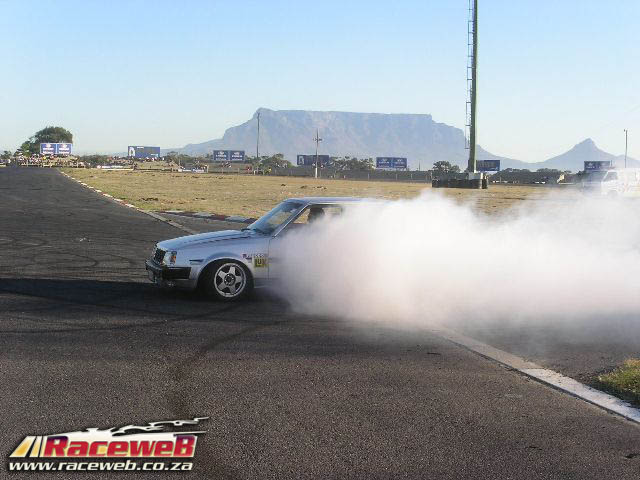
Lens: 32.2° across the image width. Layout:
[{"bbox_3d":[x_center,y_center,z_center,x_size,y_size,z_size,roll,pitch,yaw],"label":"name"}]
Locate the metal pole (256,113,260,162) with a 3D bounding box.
[{"bbox_3d":[-10.305,-16.225,185.343,0.300,10.100,0.300,1,4,0],"label":"metal pole"}]

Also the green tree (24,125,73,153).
[{"bbox_3d":[-58.047,-19.936,235.279,10.200,8.240,9.500,1,4,0],"label":"green tree"}]

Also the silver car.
[{"bbox_3d":[-0.022,0.069,14.428,4.300,1.320,1.640,1,4,-14],"label":"silver car"}]

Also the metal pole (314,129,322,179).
[{"bbox_3d":[-0.334,-10.959,140.212,1.000,6.240,0.300,1,4,0],"label":"metal pole"}]

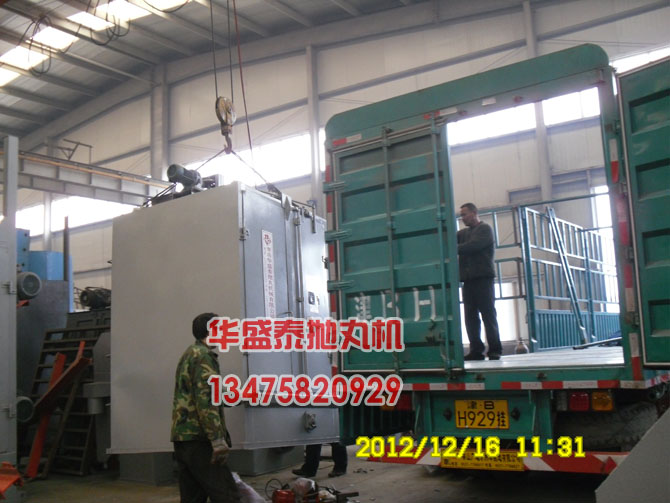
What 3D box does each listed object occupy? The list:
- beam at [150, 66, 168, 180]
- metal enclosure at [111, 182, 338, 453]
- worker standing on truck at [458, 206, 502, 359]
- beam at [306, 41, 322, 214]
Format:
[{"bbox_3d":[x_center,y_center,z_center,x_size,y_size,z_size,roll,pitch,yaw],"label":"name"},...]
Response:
[{"bbox_3d":[-5.477,-0.787,21.364,0.500,10.726,0.280,-8,-9,33],"label":"beam"},{"bbox_3d":[-1.076,0.772,6.793,1.611,2.270,1.533,-10,-15,30],"label":"metal enclosure"},{"bbox_3d":[1.567,0.333,7.400,0.420,1.710,0.520,3,-9,-33],"label":"worker standing on truck"},{"bbox_3d":[-0.478,-0.922,18.016,0.180,9.661,0.300,-8,-9,33],"label":"beam"}]

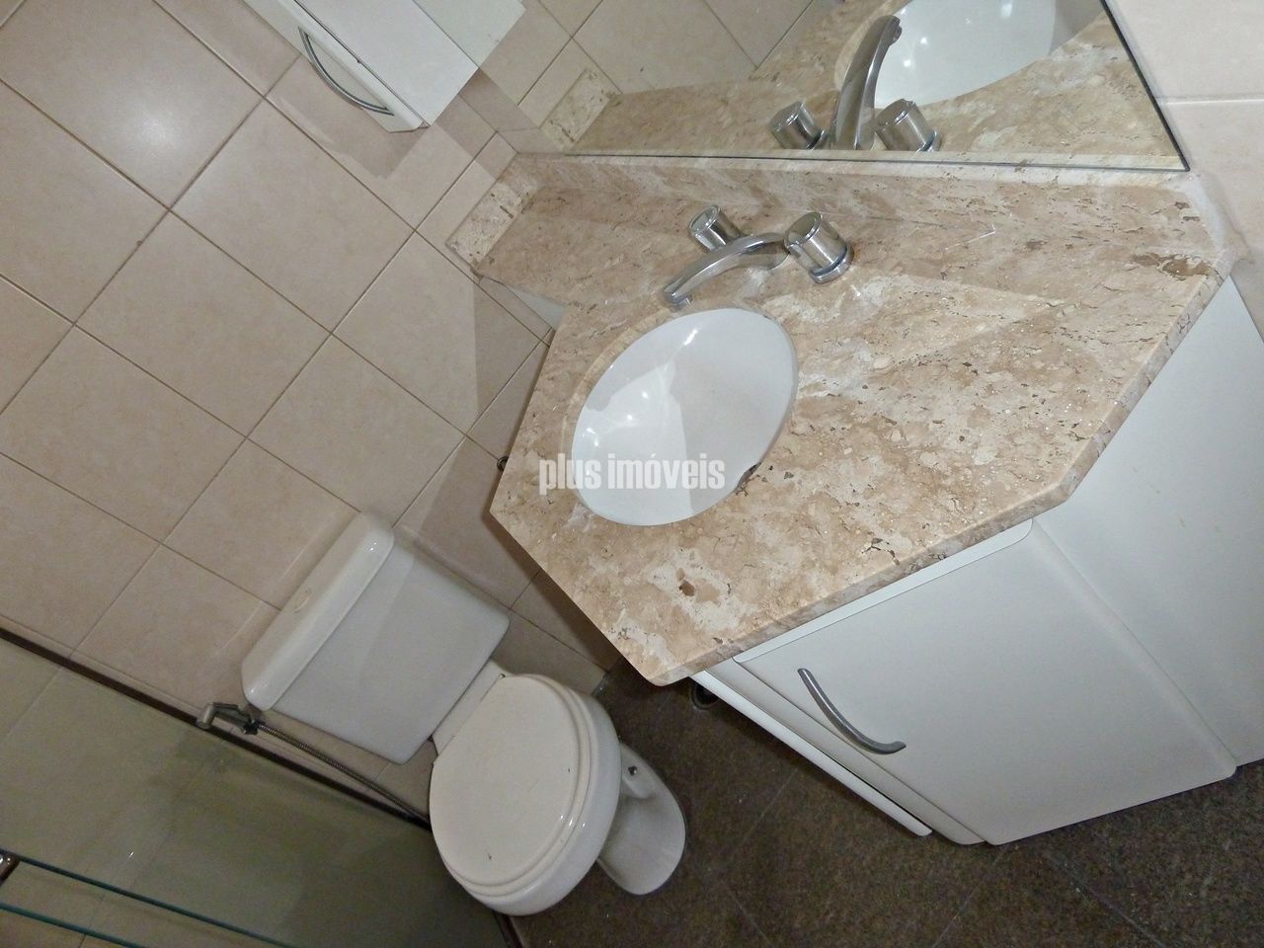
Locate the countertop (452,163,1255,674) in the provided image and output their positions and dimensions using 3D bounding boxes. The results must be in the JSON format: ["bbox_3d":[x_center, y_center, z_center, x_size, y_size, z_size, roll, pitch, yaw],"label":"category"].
[{"bbox_3d":[-0.053,-0.179,1.174,0.504,0.099,1.364,-51,31,-2],"label":"countertop"}]

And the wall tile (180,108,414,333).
[{"bbox_3d":[-0.595,-0.453,1.634,0.248,0.331,0.010,-52,32,-4],"label":"wall tile"}]

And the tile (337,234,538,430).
[{"bbox_3d":[-0.376,-0.270,1.810,0.248,0.331,0.010,-52,32,-4],"label":"tile"}]

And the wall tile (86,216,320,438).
[{"bbox_3d":[-0.748,-0.256,1.619,0.248,0.331,0.010,-52,32,-4],"label":"wall tile"}]

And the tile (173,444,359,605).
[{"bbox_3d":[-0.682,0.125,1.779,0.248,0.331,0.010,-52,32,-4],"label":"tile"}]

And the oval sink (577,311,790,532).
[{"bbox_3d":[0.095,-0.033,1.048,0.288,0.144,0.407,-51,31,-2],"label":"oval sink"}]

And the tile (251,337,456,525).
[{"bbox_3d":[-0.529,-0.072,1.794,0.248,0.331,0.010,-52,32,-4],"label":"tile"}]

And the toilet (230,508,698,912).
[{"bbox_3d":[-0.254,0.513,1.719,0.381,0.753,0.685,-52,32,-4],"label":"toilet"}]

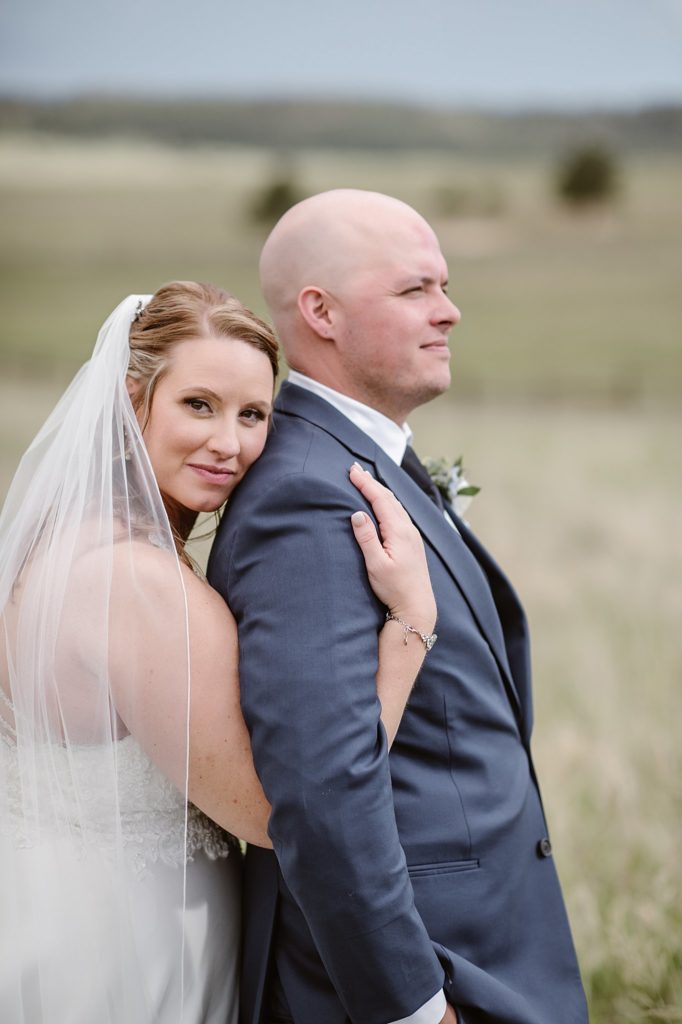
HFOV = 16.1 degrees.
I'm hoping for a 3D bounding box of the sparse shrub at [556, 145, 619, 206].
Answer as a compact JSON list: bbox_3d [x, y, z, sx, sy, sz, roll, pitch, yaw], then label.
[{"bbox_3d":[6.323,-8.632,62.000,1.600,1.600,1.600,1,8,0],"label":"sparse shrub"}]

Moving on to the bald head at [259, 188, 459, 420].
[{"bbox_3d":[0.018,-0.227,2.630,0.225,0.250,0.175,4,8,22],"label":"bald head"}]

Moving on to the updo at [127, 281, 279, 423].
[{"bbox_3d":[-0.152,-0.166,2.600,0.180,0.200,0.210,8,8,-23],"label":"updo"}]

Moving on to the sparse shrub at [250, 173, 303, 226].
[{"bbox_3d":[-1.388,-6.745,52.000,1.150,1.150,1.150,1,8,0],"label":"sparse shrub"}]

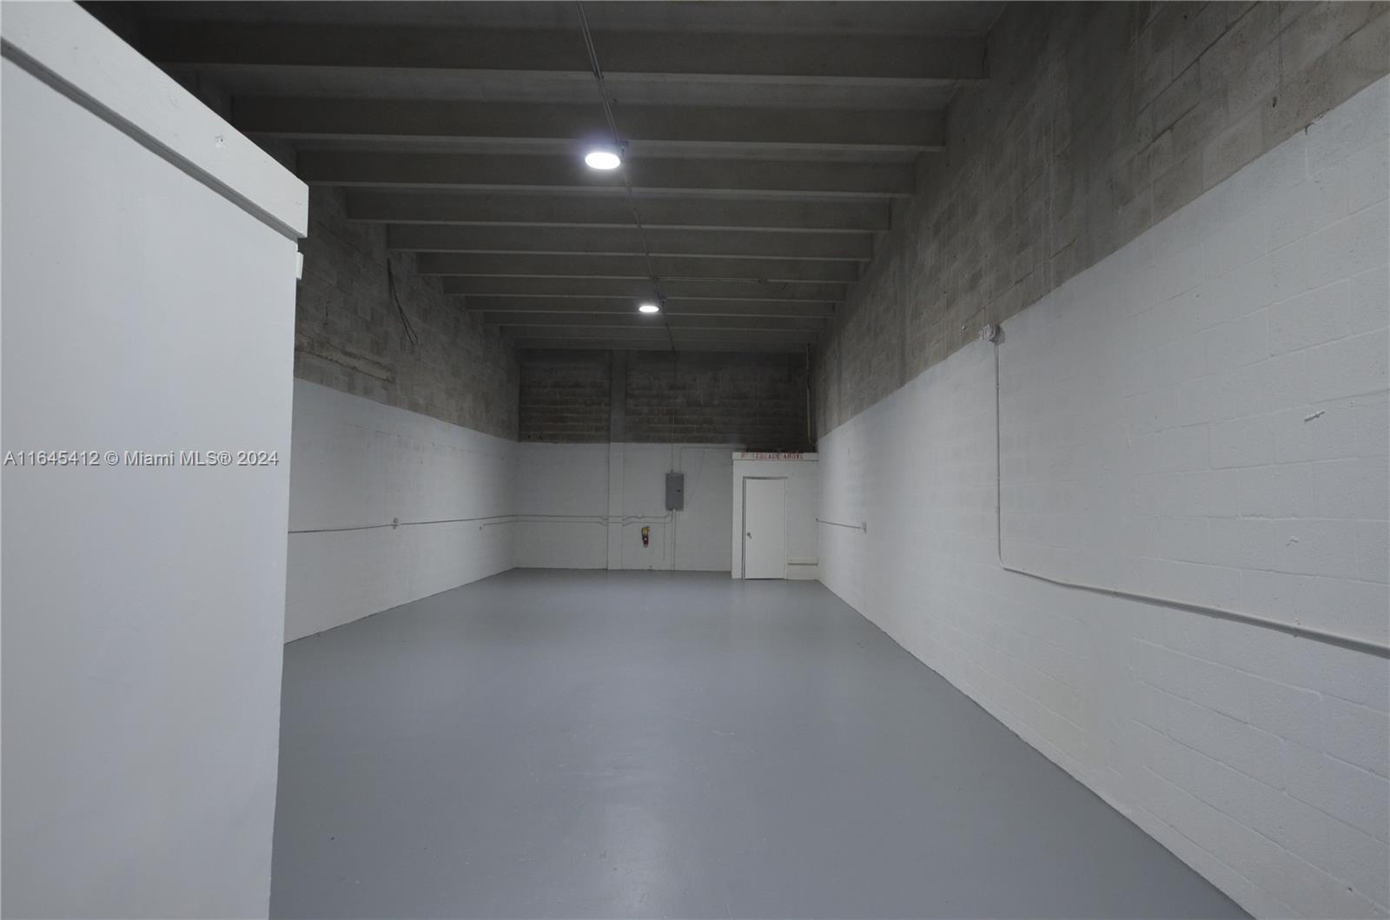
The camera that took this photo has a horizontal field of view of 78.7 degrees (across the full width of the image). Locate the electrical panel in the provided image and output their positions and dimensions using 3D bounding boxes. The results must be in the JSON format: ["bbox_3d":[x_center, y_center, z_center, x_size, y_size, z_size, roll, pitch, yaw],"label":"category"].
[{"bbox_3d":[-0.456,0.716,19.250,0.390,0.850,0.120,1,-3,-1],"label":"electrical panel"}]

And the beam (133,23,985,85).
[{"bbox_3d":[-1.019,-3.247,6.781,6.678,0.343,0.142,1,-3,-1],"label":"beam"}]

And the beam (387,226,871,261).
[{"bbox_3d":[-0.881,-2.997,11.665,6.675,0.343,0.142,1,-3,-1],"label":"beam"}]

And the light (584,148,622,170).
[{"bbox_3d":[-0.868,-2.836,7.992,0.330,0.110,0.330,1,-3,-1],"label":"light"}]

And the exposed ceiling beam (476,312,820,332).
[{"bbox_3d":[-0.746,-2.752,16.441,6.671,0.343,0.142,1,-3,-1],"label":"exposed ceiling beam"}]

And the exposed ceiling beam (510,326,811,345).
[{"bbox_3d":[-0.710,-2.688,17.695,6.670,0.343,0.142,1,-3,-1],"label":"exposed ceiling beam"}]

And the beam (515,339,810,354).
[{"bbox_3d":[-0.676,-2.626,18.900,6.670,0.343,0.142,1,-3,-1],"label":"beam"}]

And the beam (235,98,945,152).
[{"bbox_3d":[-0.984,-3.183,8.030,6.677,0.343,0.142,1,-3,-1],"label":"beam"}]

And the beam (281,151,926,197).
[{"bbox_3d":[-0.949,-3.121,9.241,6.676,0.343,0.142,1,-3,-1],"label":"beam"}]

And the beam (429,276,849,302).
[{"bbox_3d":[-0.812,-2.872,14.095,6.673,0.343,0.142,1,-3,-1],"label":"beam"}]

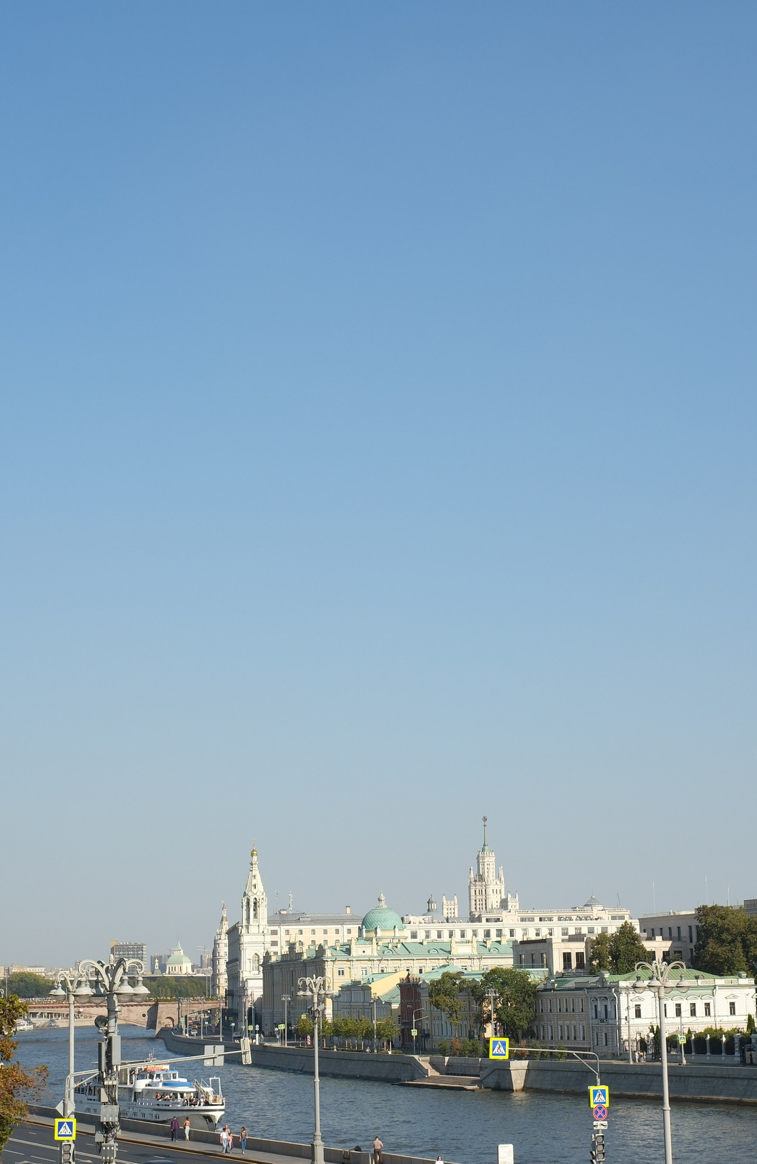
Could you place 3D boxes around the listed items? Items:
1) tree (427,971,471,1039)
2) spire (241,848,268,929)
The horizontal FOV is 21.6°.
[{"bbox_3d":[13.040,78.290,363.580,8.200,14.000,8.000,-2,-12,2],"label":"tree"},{"bbox_3d":[-35.611,87.717,572.910,7.400,24.870,7.400,1,-12,-11],"label":"spire"}]

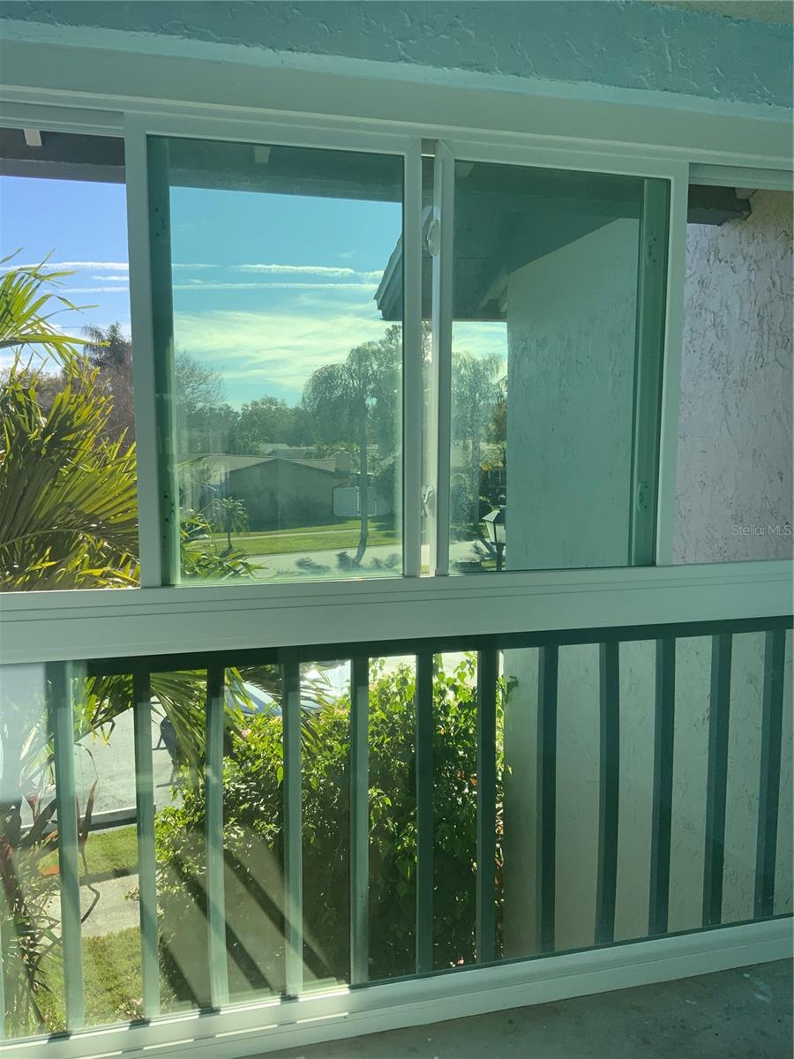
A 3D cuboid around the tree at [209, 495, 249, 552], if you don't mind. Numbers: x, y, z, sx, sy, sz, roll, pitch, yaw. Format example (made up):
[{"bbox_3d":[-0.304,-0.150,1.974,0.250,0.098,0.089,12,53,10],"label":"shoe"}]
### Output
[{"bbox_3d":[-6.503,-0.271,34.500,1.510,2.100,1.510,0,6,0],"label":"tree"}]

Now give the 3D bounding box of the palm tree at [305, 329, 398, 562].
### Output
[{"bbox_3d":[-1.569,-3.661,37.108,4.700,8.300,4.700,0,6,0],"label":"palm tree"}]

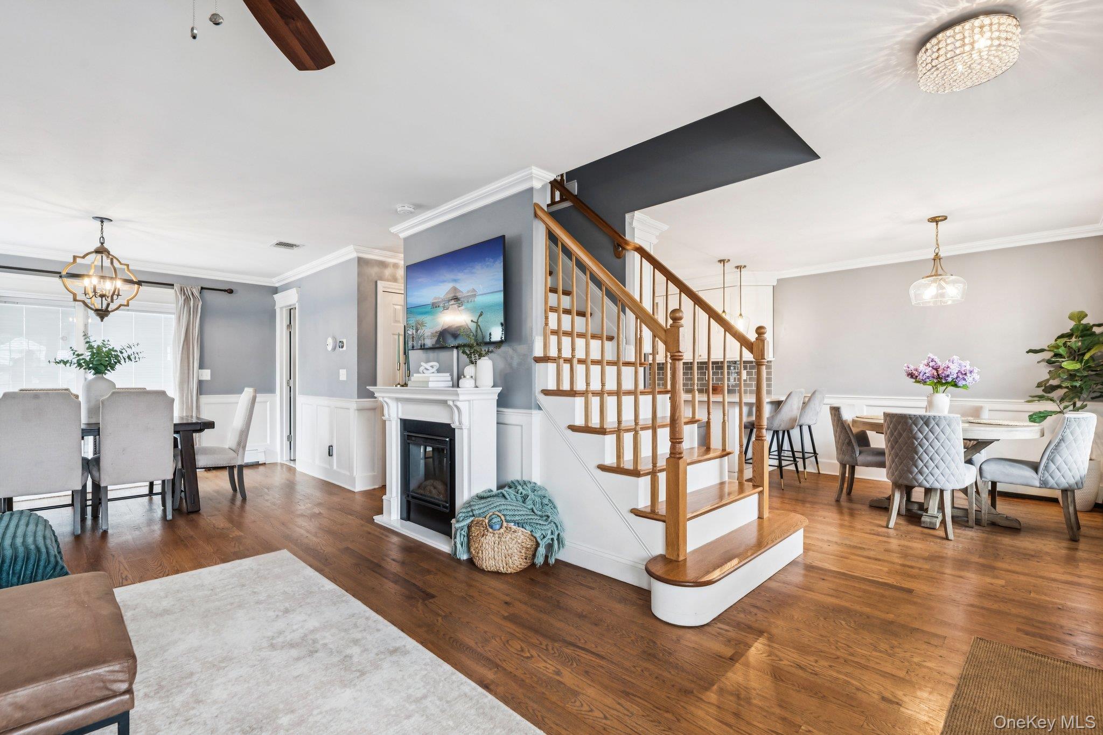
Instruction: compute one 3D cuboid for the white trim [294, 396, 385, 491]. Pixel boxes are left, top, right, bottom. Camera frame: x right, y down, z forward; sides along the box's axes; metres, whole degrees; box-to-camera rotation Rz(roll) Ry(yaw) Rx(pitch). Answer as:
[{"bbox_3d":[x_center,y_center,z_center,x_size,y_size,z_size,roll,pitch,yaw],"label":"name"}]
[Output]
[{"bbox_3d":[-2.479,0.791,5.593,1.756,0.934,0.298,-1,-1,44],"label":"white trim"}]

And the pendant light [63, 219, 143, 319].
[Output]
[{"bbox_3d":[-3.653,-0.786,3.979,0.490,0.830,0.490,-1,-1,44],"label":"pendant light"}]

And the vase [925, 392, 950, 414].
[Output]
[{"bbox_3d":[3.234,0.324,4.113,0.154,0.233,0.154,-1,-1,44],"label":"vase"}]

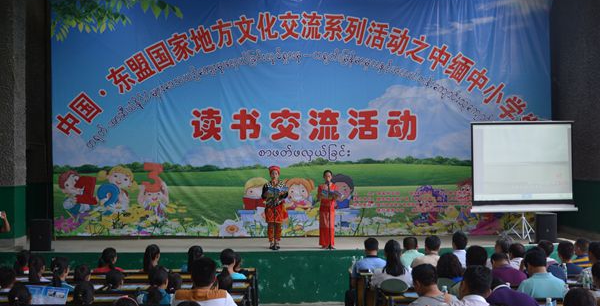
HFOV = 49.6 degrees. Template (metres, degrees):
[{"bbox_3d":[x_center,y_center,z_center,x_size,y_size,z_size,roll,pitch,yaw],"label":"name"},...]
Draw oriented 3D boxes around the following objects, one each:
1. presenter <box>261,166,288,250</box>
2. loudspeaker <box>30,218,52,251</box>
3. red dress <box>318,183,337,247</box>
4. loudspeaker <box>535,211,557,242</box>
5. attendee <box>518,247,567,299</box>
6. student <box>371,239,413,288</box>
[{"bbox_3d":[-0.516,1.113,13.150,0.560,1.700,0.420,0,-1,-2],"label":"presenter"},{"bbox_3d":[-5.150,1.640,12.920,0.390,0.610,0.370,0,-1,-15],"label":"loudspeaker"},{"bbox_3d":[0.540,1.240,12.900,0.400,1.350,0.320,0,-1,0],"label":"red dress"},{"bbox_3d":[5.060,1.500,13.300,0.390,0.610,0.370,-1,-1,12],"label":"loudspeaker"},{"bbox_3d":[2.280,1.530,6.200,0.520,1.300,0.780,0,-1,-3],"label":"attendee"},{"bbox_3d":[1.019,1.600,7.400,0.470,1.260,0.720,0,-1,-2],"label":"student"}]

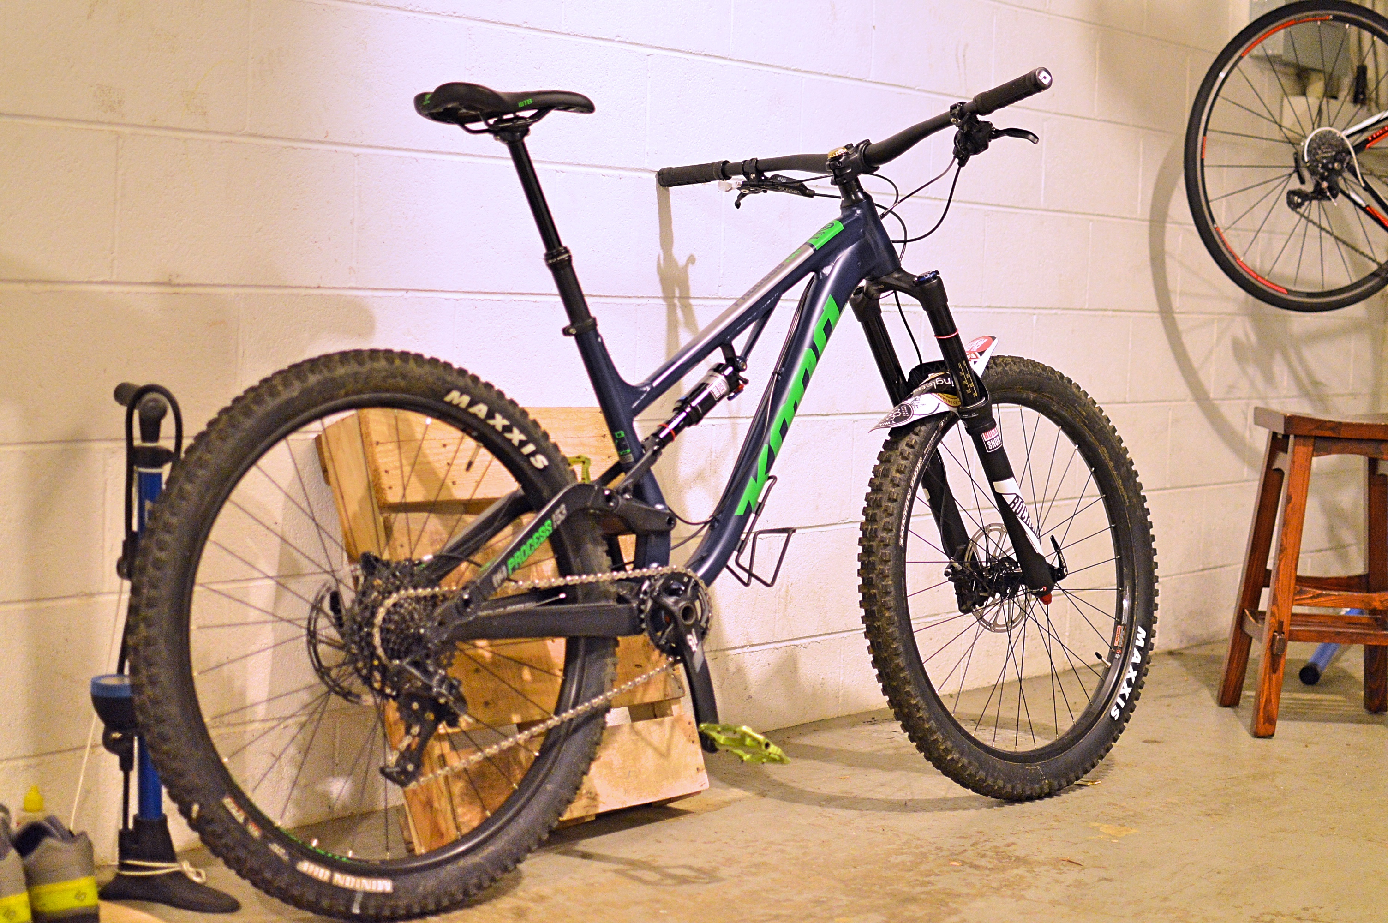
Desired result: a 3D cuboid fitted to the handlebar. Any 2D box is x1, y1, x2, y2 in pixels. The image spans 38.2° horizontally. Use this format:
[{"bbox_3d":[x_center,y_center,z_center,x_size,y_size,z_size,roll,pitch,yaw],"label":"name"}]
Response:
[{"bbox_3d":[0.227,-0.482,3.093,0.085,0.070,0.800,-2,-4,-41],"label":"handlebar"}]

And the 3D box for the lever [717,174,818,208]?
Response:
[{"bbox_3d":[0.107,-0.445,3.251,0.100,0.052,0.175,37,-28,-32],"label":"lever"}]

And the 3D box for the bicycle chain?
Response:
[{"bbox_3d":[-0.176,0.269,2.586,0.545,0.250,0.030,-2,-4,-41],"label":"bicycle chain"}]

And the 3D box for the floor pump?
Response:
[{"bbox_3d":[-0.678,0.224,2.525,0.200,0.645,0.190,3,5,9],"label":"floor pump"}]

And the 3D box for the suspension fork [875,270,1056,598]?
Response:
[{"bbox_3d":[0.427,-0.040,3.215,0.185,0.590,0.125,-8,20,48],"label":"suspension fork"}]

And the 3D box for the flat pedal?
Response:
[{"bbox_3d":[0.073,0.373,2.655,0.100,0.022,0.100,40,-29,-31],"label":"flat pedal"}]

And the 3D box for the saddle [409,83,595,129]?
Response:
[{"bbox_3d":[-0.241,-0.481,2.682,0.275,0.065,0.145,-2,-4,-41],"label":"saddle"}]

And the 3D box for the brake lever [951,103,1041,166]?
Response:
[{"bbox_3d":[0.417,-0.476,2.895,0.175,0.052,0.100,-8,-44,48],"label":"brake lever"}]

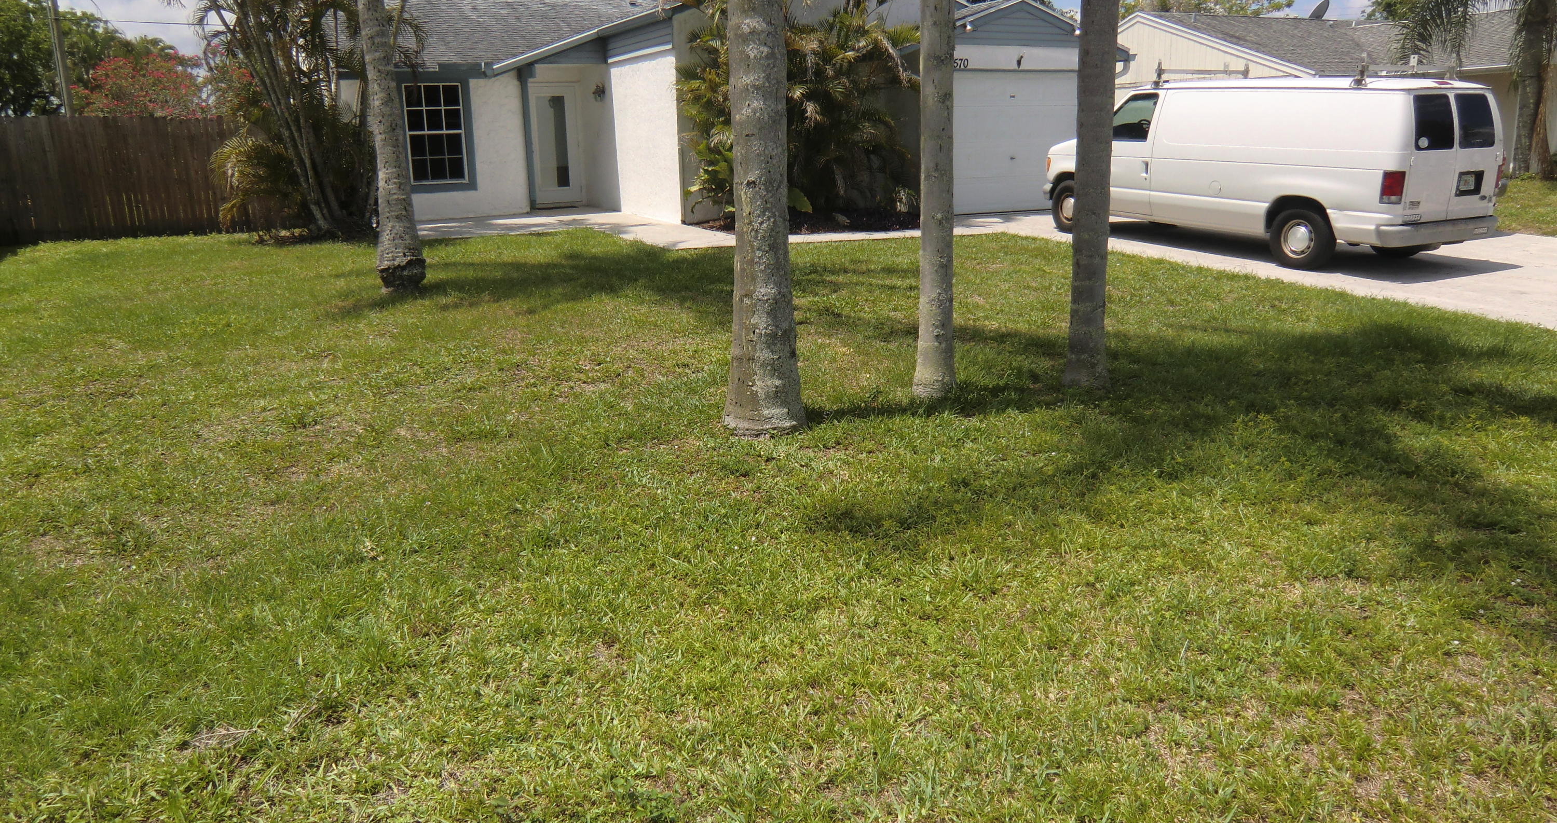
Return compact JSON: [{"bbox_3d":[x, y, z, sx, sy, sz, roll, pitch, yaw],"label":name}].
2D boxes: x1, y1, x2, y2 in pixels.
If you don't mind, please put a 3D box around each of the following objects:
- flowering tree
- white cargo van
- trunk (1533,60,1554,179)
[{"bbox_3d":[-12.025,-5.555,20.864,2.450,2.660,2.800,-10,19,-29],"label":"flowering tree"},{"bbox_3d":[5.737,-3.083,13.367,2.050,2.080,5.300,-10,20,-29],"label":"white cargo van"},{"bbox_3d":[16.463,-6.196,22.950,0.420,2.450,0.420,11,20,33],"label":"trunk"}]

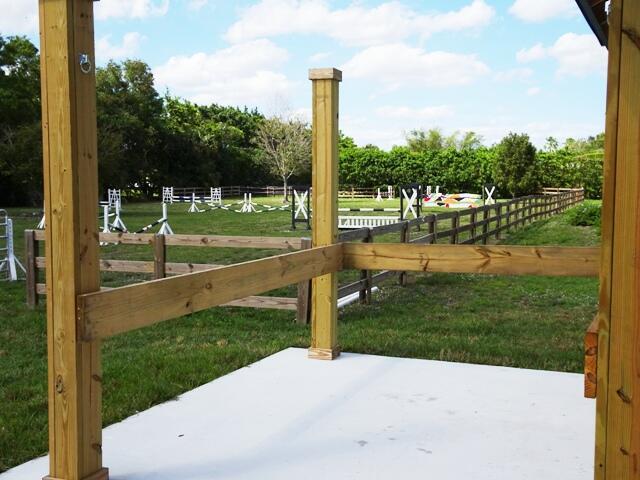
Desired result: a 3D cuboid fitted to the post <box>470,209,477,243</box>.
[{"bbox_3d":[3.856,-0.245,18.559,0.140,1.090,0.140,2,5,22],"label":"post"}]

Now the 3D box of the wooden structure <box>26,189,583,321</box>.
[{"bbox_3d":[11.025,-1.913,42.186,4.170,1.090,70.033,2,5,22],"label":"wooden structure"}]

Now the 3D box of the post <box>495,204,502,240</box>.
[{"bbox_3d":[5.359,-0.533,22.271,0.140,1.090,0.140,2,5,22],"label":"post"}]

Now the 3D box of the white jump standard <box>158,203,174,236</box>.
[{"bbox_3d":[-5.245,-0.630,25.200,0.640,1.220,0.600,1,4,6],"label":"white jump standard"}]

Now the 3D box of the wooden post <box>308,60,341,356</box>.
[{"bbox_3d":[0.048,-0.227,6.864,0.231,2.659,0.231,2,5,23],"label":"wooden post"}]

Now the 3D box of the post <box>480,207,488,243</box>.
[{"bbox_3d":[4.499,-0.381,20.148,0.140,1.090,0.140,2,5,22],"label":"post"}]

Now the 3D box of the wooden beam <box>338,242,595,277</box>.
[{"bbox_3d":[1.369,0.161,6.454,2.626,0.240,0.040,2,5,23],"label":"wooden beam"}]

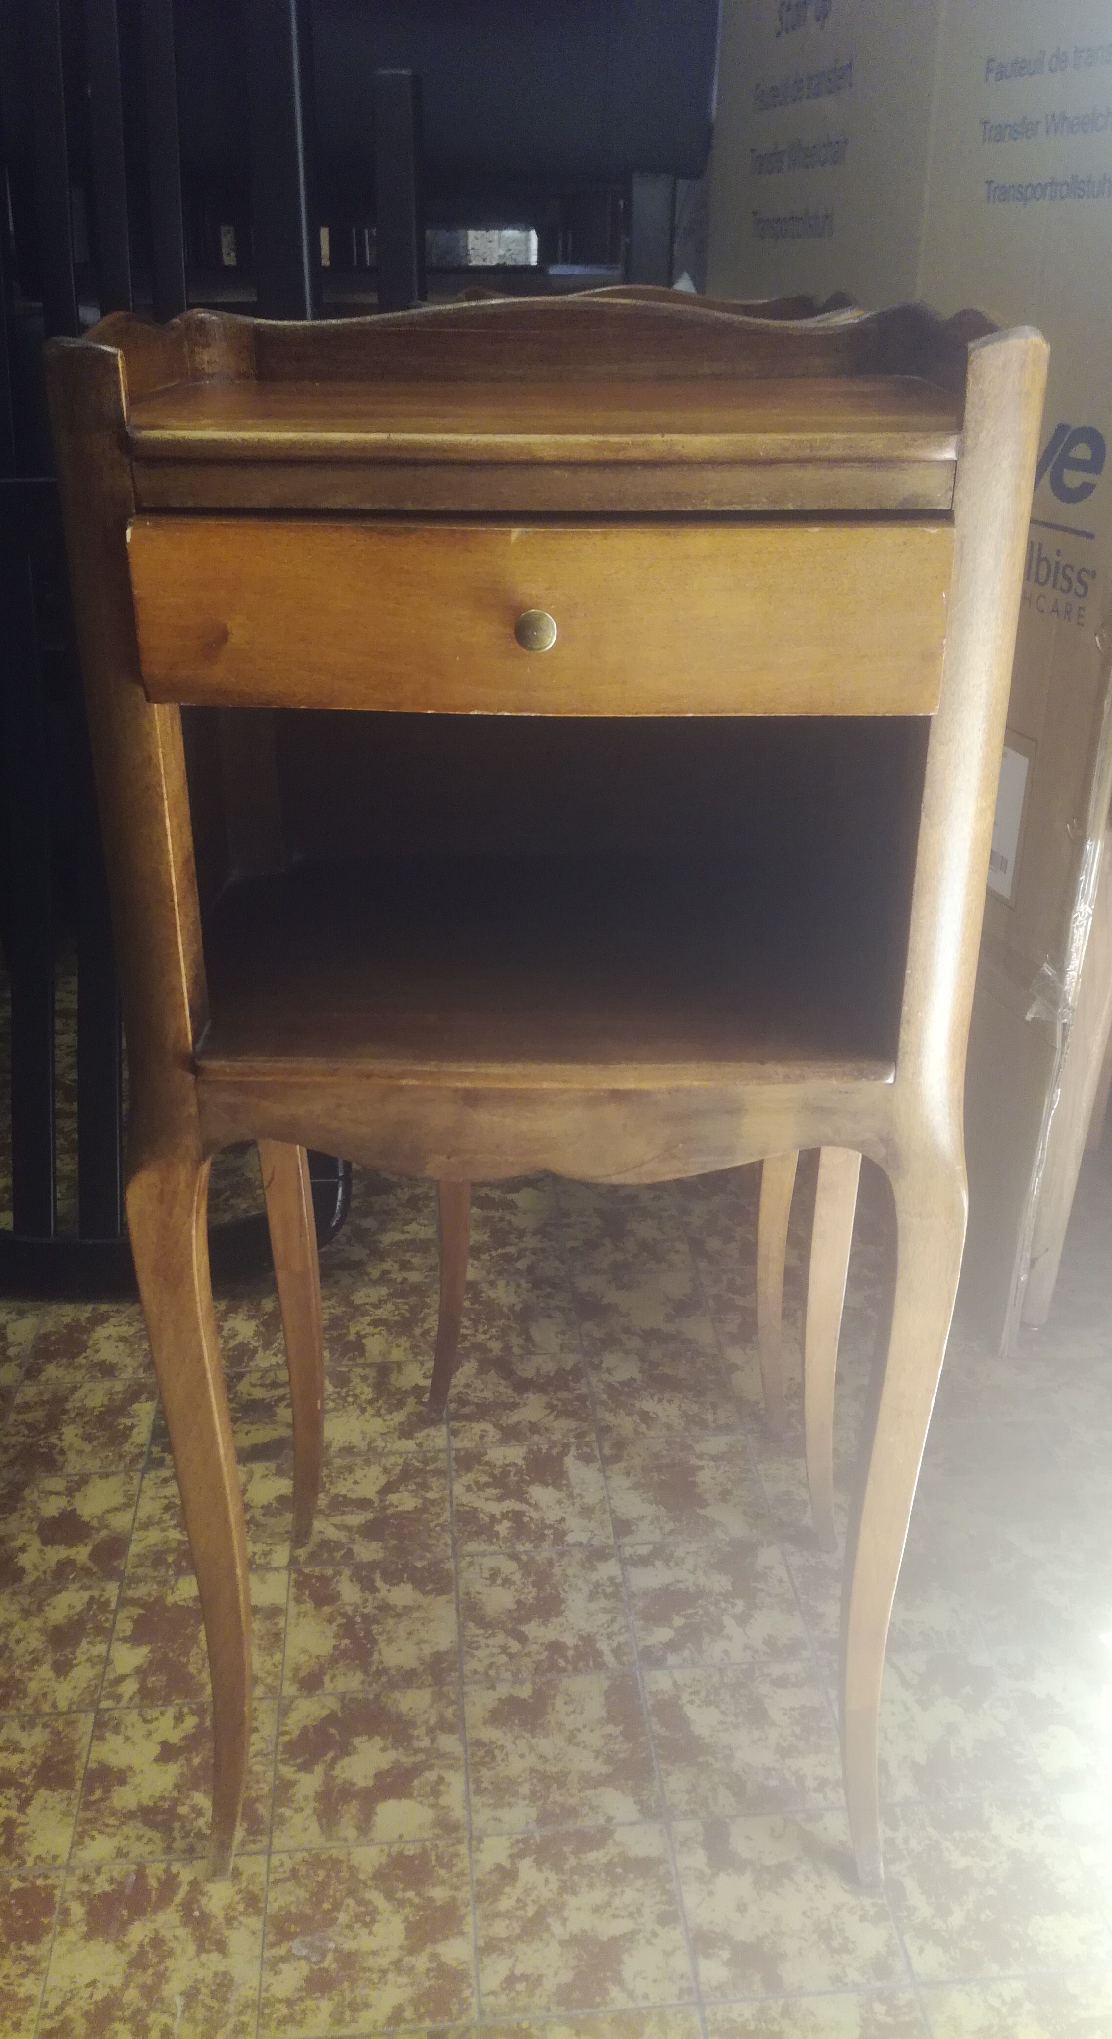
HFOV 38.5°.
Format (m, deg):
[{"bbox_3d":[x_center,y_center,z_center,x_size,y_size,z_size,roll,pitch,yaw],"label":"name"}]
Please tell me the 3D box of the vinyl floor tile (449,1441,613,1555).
[{"bbox_3d":[-0.016,0.315,1.046,0.102,0.003,0.100,-2,26,-5],"label":"vinyl floor tile"}]

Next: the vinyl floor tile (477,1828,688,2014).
[{"bbox_3d":[0.011,0.431,0.761,0.099,0.004,0.099,-2,23,-5],"label":"vinyl floor tile"}]

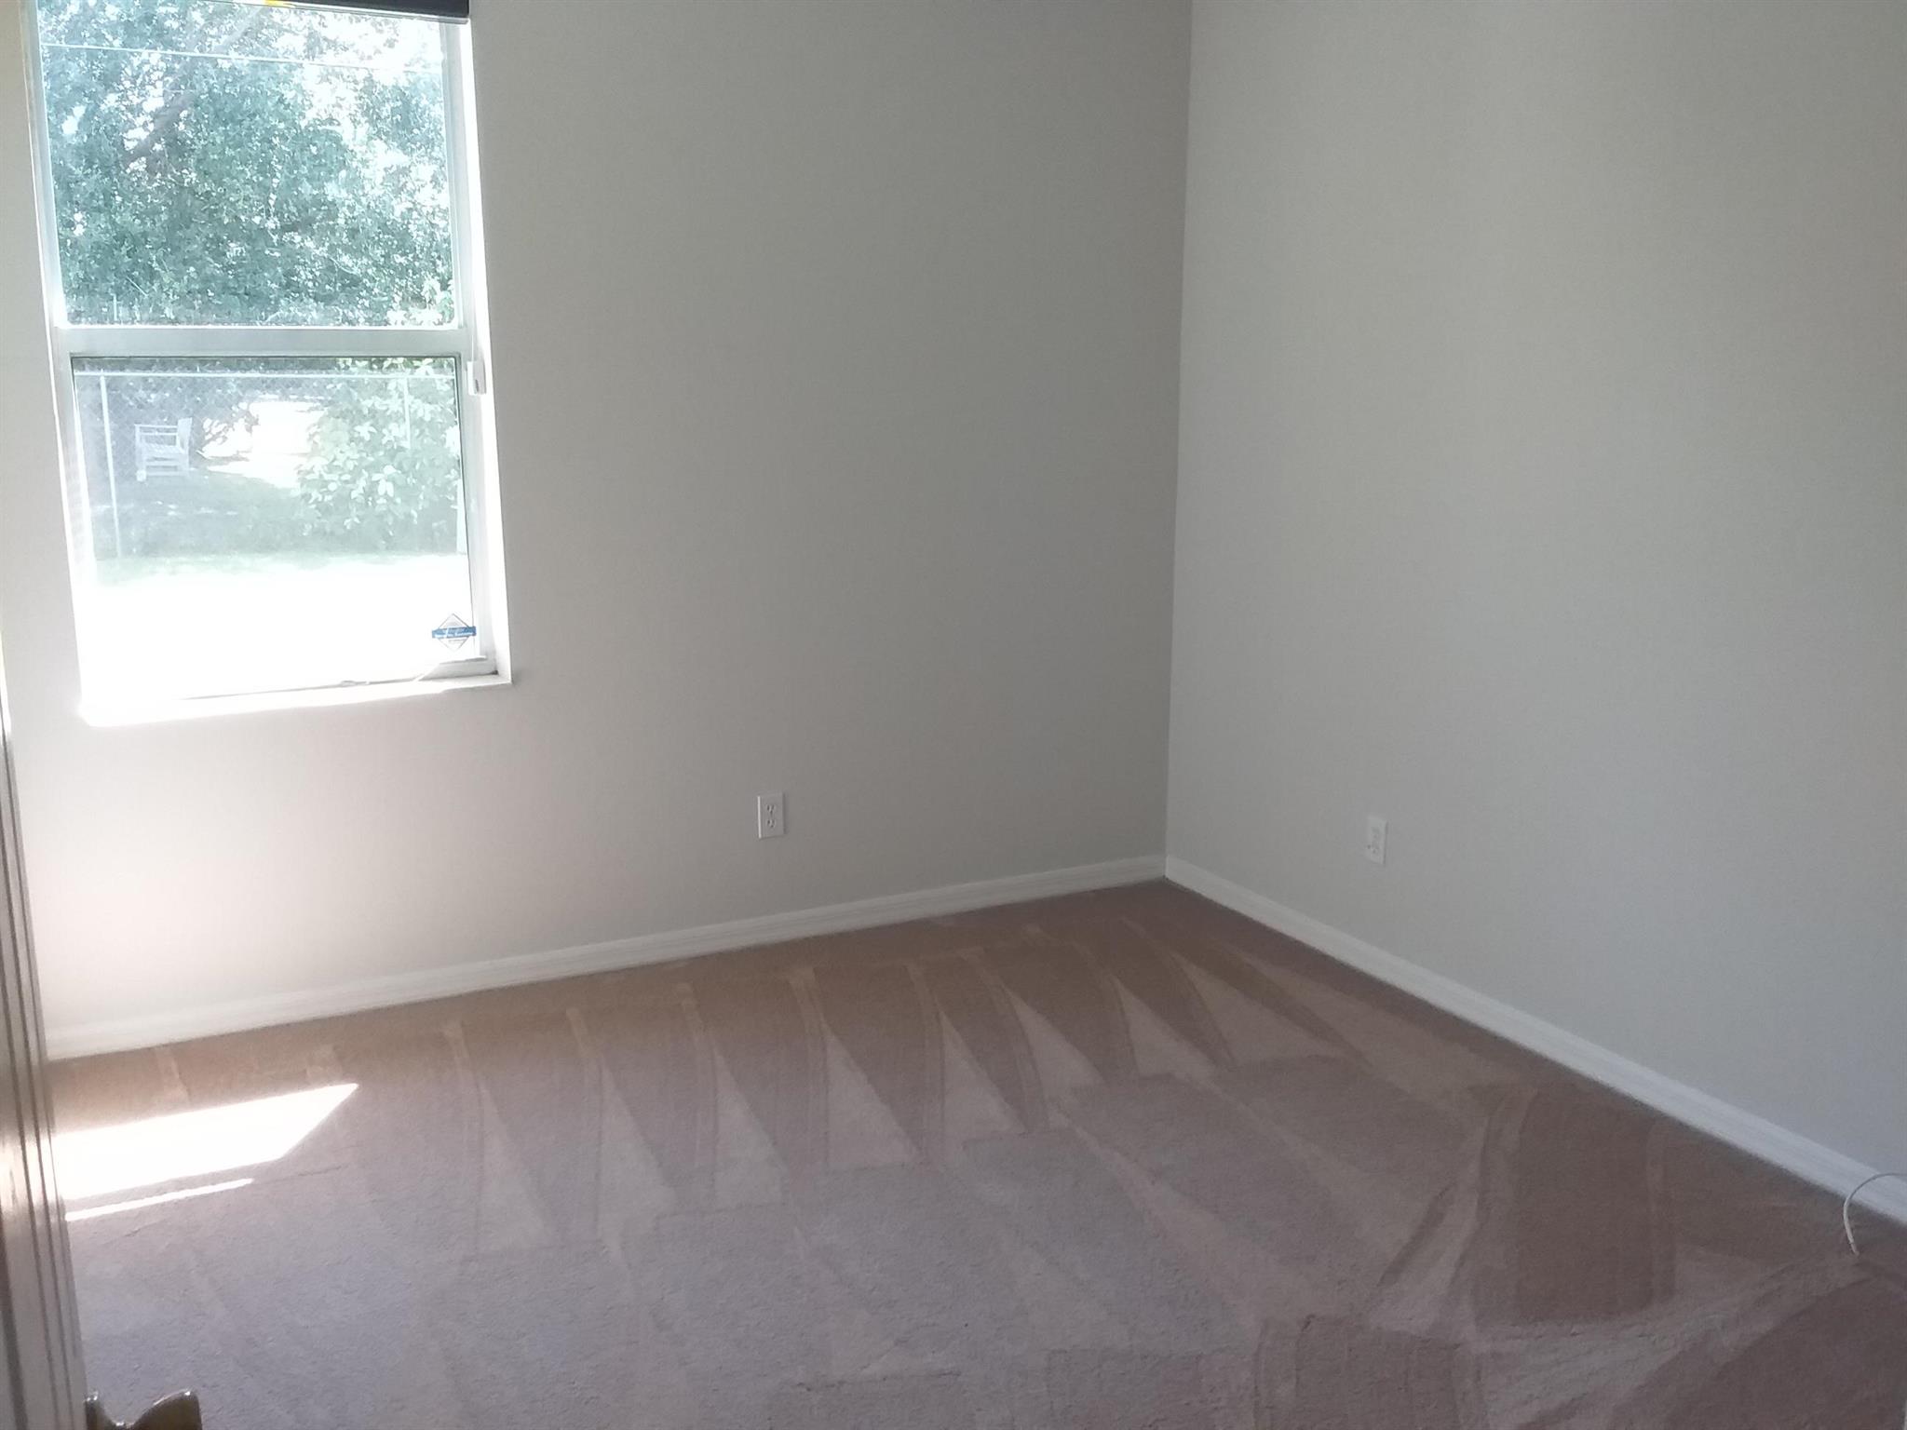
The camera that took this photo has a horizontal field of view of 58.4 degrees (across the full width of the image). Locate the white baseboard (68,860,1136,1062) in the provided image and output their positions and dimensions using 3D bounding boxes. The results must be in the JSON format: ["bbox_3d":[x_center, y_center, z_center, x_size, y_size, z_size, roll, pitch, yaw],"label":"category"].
[{"bbox_3d":[-0.714,0.594,4.463,3.040,0.081,0.016,-6,14,-27],"label":"white baseboard"}]

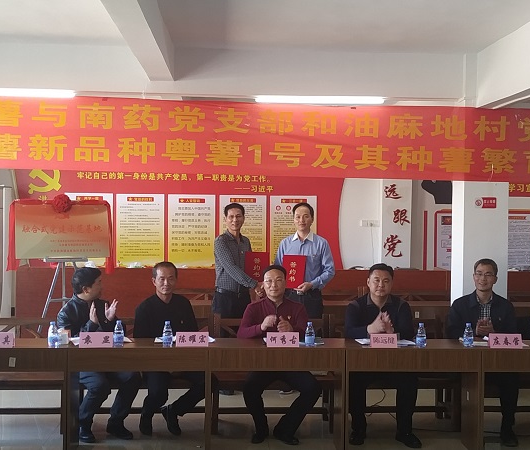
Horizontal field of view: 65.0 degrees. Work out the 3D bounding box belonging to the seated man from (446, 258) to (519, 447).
[{"bbox_3d":[1.631,0.924,3.120,0.540,1.270,0.660,1,2,0],"label":"seated man"}]

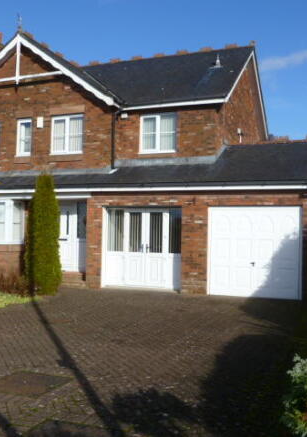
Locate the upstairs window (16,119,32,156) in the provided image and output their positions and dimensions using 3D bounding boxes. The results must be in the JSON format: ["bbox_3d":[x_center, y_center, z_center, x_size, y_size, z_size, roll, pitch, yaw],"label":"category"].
[{"bbox_3d":[-3.942,-2.454,14.379,0.529,1.126,0.100,0,-2,21],"label":"upstairs window"}]

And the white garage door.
[{"bbox_3d":[2.417,0.814,11.426,2.239,2.187,0.080,0,-2,21],"label":"white garage door"}]

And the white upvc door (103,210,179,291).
[{"bbox_3d":[-0.277,0.791,12.599,2.230,2.170,0.100,0,-2,21],"label":"white upvc door"}]

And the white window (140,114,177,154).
[{"bbox_3d":[0.129,-2.412,13.437,1.092,1.108,0.100,0,-2,21],"label":"white window"}]

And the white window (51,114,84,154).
[{"bbox_3d":[-2.542,-2.458,13.854,1.095,1.150,0.100,0,-2,21],"label":"white window"}]

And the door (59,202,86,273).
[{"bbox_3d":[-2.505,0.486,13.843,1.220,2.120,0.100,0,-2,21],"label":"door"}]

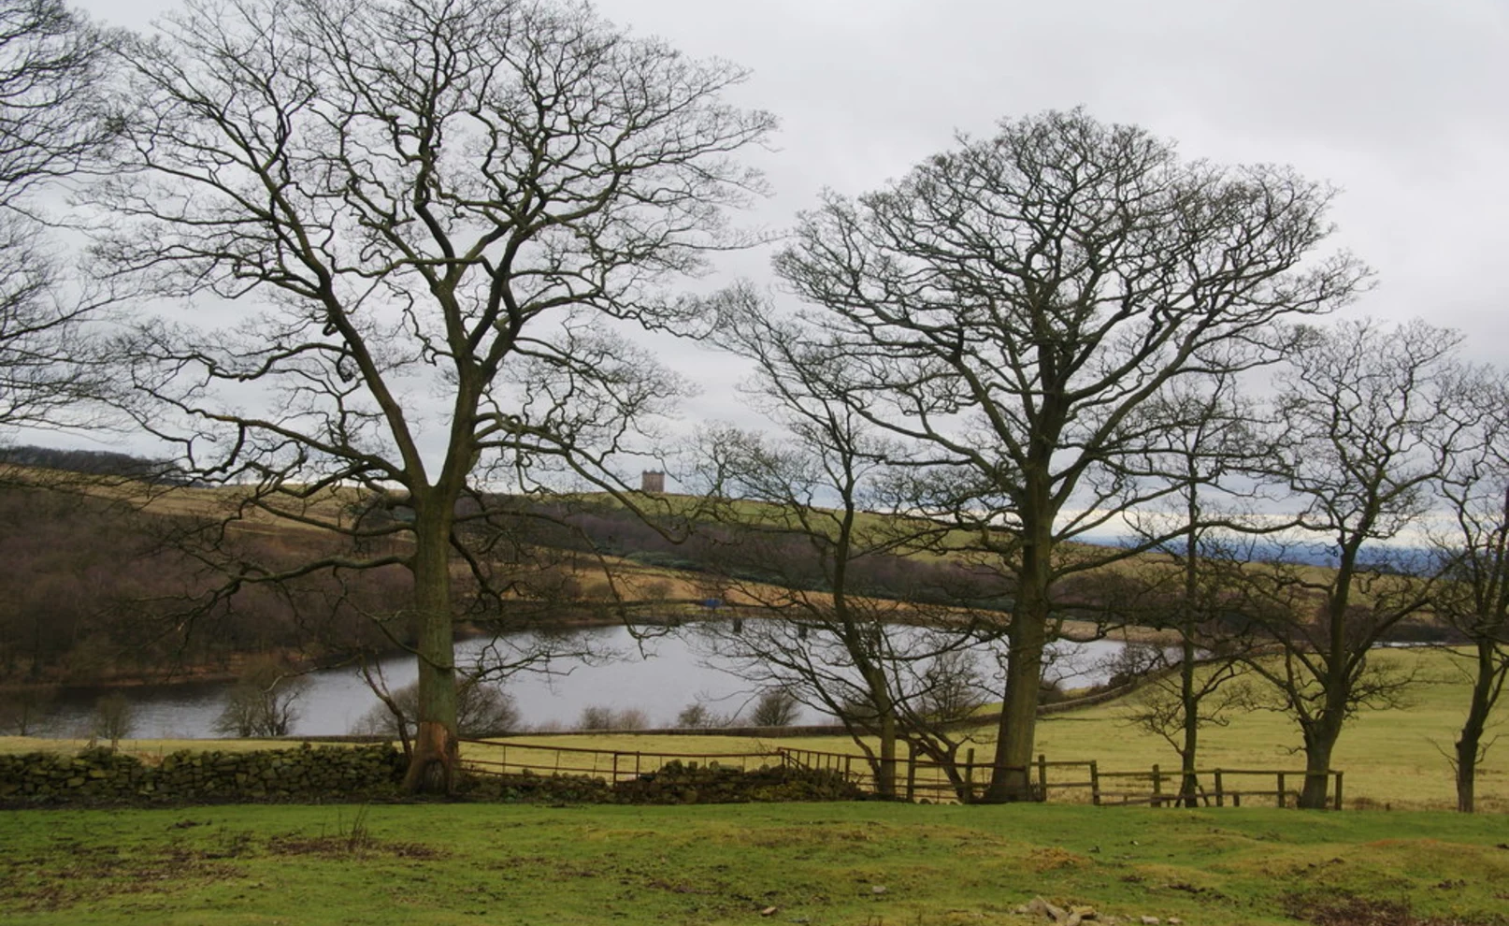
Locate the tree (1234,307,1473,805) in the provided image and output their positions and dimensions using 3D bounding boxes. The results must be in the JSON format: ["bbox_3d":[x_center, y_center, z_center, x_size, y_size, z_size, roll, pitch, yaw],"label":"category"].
[{"bbox_3d":[14.626,2.444,43.000,5.520,11.970,5.700,1,-2,0],"label":"tree"}]

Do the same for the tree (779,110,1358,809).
[{"bbox_3d":[7.254,-0.206,41.000,13.630,16.100,13.000,1,-2,0],"label":"tree"}]

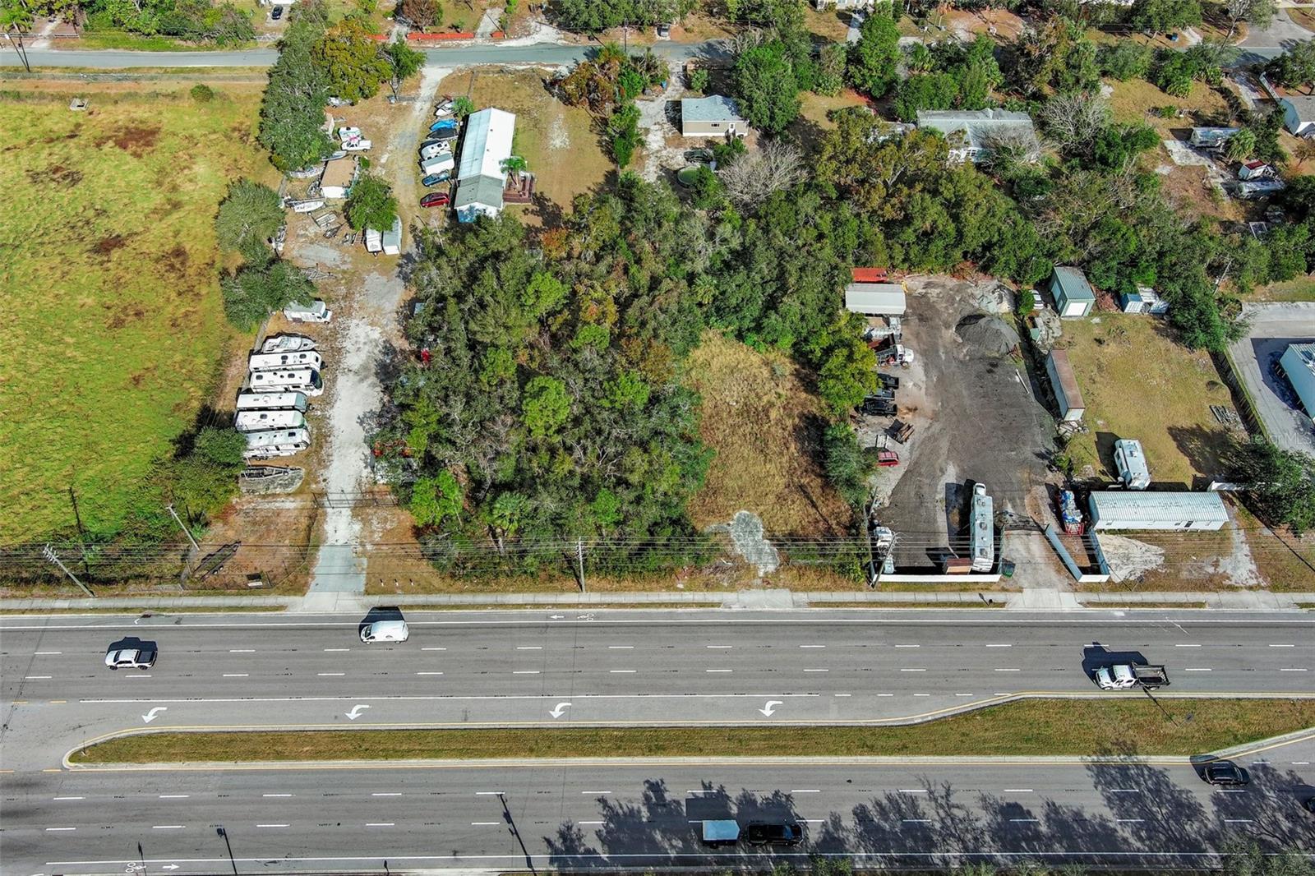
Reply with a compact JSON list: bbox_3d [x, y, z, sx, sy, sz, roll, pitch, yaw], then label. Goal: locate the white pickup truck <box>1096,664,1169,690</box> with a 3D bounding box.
[{"bbox_3d":[57.809,29.257,129.484,7.800,2.400,2.350,0,50,0],"label":"white pickup truck"}]

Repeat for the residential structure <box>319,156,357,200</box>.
[{"bbox_3d":[-57.589,-46.962,191.882,4.900,2.600,8.000,2,50,2],"label":"residential structure"}]

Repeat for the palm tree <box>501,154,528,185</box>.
[{"bbox_3d":[-25.582,-47.542,190.557,4.500,5.700,4.500,0,50,0],"label":"palm tree"}]

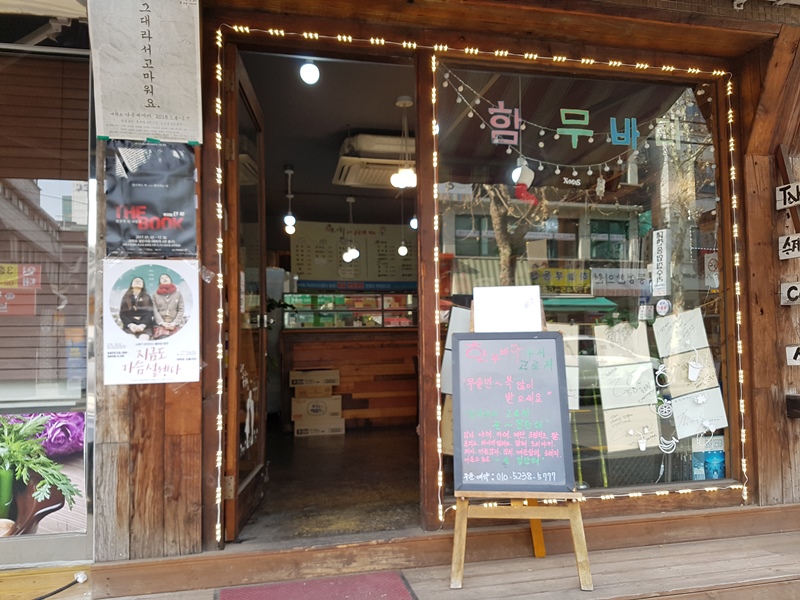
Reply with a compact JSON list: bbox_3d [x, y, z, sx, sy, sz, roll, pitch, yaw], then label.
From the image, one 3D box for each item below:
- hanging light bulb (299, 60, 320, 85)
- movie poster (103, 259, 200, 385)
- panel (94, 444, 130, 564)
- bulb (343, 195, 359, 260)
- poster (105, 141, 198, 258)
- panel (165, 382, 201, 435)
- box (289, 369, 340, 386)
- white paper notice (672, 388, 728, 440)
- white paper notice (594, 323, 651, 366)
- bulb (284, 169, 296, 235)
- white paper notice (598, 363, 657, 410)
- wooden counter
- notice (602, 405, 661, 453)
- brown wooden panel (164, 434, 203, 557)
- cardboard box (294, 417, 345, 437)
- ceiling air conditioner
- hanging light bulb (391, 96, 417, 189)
[{"bbox_3d":[-0.524,-1.319,3.500,0.110,0.135,0.110,0,-2,-12],"label":"hanging light bulb"},{"bbox_3d":[-1.064,0.093,2.582,0.383,0.529,0.010,-1,-3,-12],"label":"movie poster"},{"bbox_3d":[-1.212,0.852,2.545,0.136,0.493,0.025,0,-2,-12],"label":"panel"},{"bbox_3d":[-0.493,-0.717,6.050,0.160,0.649,0.160,0,-3,-12],"label":"bulb"},{"bbox_3d":[-1.077,-0.438,2.613,0.371,0.514,0.008,0,-2,-12],"label":"poster"},{"bbox_3d":[-0.941,0.469,2.617,0.152,0.232,0.025,0,-2,-12],"label":"panel"},{"bbox_3d":[-0.782,0.706,5.489,0.445,0.135,0.280,0,-2,-14],"label":"box"},{"bbox_3d":[1.608,0.609,3.223,0.300,0.212,0.008,-12,0,-12],"label":"white paper notice"},{"bbox_3d":[1.167,0.231,3.141,0.297,0.210,0.010,-5,-2,-12],"label":"white paper notice"},{"bbox_3d":[-0.966,-0.878,5.300,0.100,0.600,0.100,0,-3,-12],"label":"bulb"},{"bbox_3d":[1.191,0.450,3.143,0.300,0.212,0.008,-5,-1,-12],"label":"white paper notice"},{"bbox_3d":[-0.441,0.747,5.707,1.334,0.938,0.060,0,-2,-12],"label":"wooden counter"},{"bbox_3d":[1.211,0.672,3.138,0.300,0.212,0.008,-4,-1,-12],"label":"notice"},{"bbox_3d":[-0.935,0.841,2.603,0.154,0.516,0.025,0,-2,-12],"label":"brown wooden panel"},{"bbox_3d":[-0.750,1.156,5.565,0.448,0.138,0.300,0,-3,-12],"label":"cardboard box"},{"bbox_3d":[-0.111,-1.269,5.524,0.950,0.240,0.950,0,-2,-12],"label":"ceiling air conditioner"},{"bbox_3d":[0.030,-0.944,3.600,0.165,0.551,0.165,-1,-3,0],"label":"hanging light bulb"}]

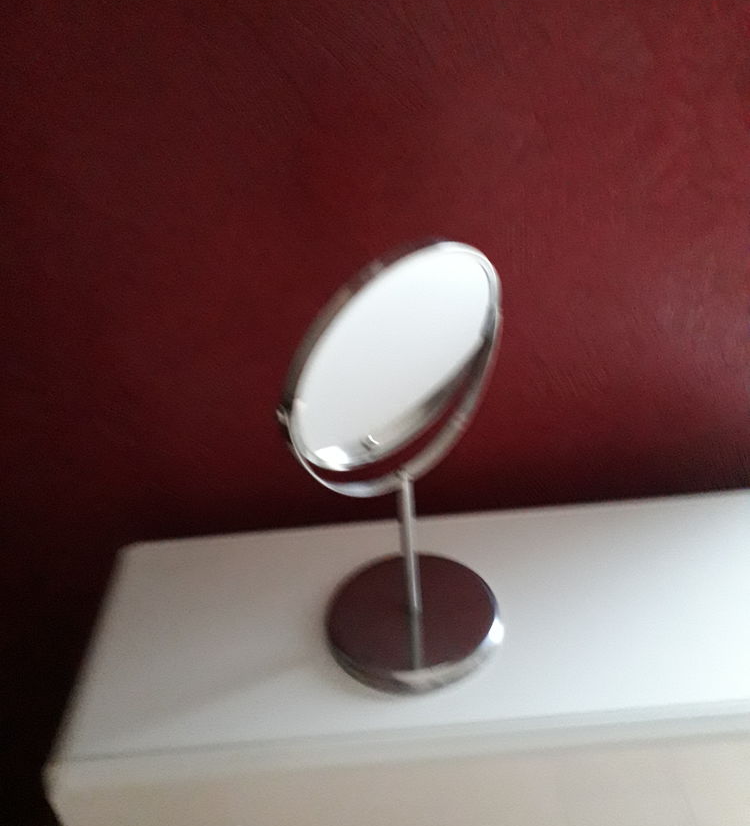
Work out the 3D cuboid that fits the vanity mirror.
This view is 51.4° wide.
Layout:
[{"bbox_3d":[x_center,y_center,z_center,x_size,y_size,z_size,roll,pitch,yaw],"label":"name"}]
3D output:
[{"bbox_3d":[0.021,0.029,0.531,0.192,0.305,0.139,-24,36,-32],"label":"vanity mirror"}]

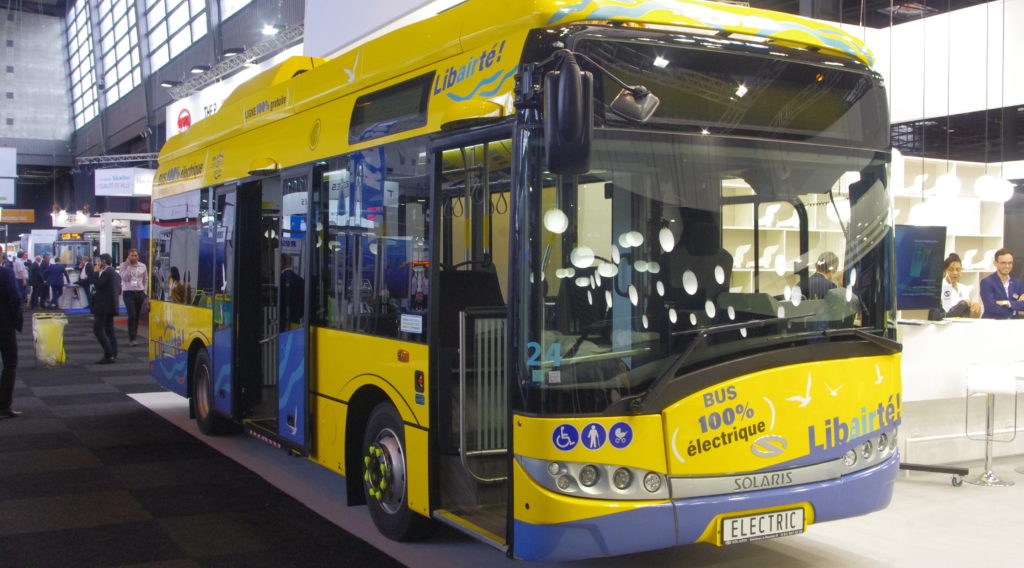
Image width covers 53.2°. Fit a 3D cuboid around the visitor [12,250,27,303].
[{"bbox_3d":[-16.484,-0.184,34.300,0.400,1.780,0.500,2,0,-26],"label":"visitor"}]

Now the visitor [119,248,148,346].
[{"bbox_3d":[-7.235,0.255,19.600,0.520,1.840,0.370,2,0,-12],"label":"visitor"}]

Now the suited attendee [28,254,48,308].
[{"bbox_3d":[-16.668,-0.070,36.000,0.420,1.800,0.520,2,0,-12],"label":"suited attendee"}]

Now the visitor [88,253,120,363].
[{"bbox_3d":[-6.686,0.389,16.800,0.480,1.780,0.480,2,0,-6],"label":"visitor"}]

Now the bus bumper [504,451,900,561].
[{"bbox_3d":[1.147,1.079,5.196,2.400,0.460,0.420,2,0,-30],"label":"bus bumper"}]

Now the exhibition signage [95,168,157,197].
[{"bbox_3d":[-12.212,-3.198,33.165,1.860,0.910,1.600,2,0,31],"label":"exhibition signage"}]

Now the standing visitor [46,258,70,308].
[{"bbox_3d":[-15.981,-0.053,36.000,0.680,1.760,0.500,2,0,20],"label":"standing visitor"}]

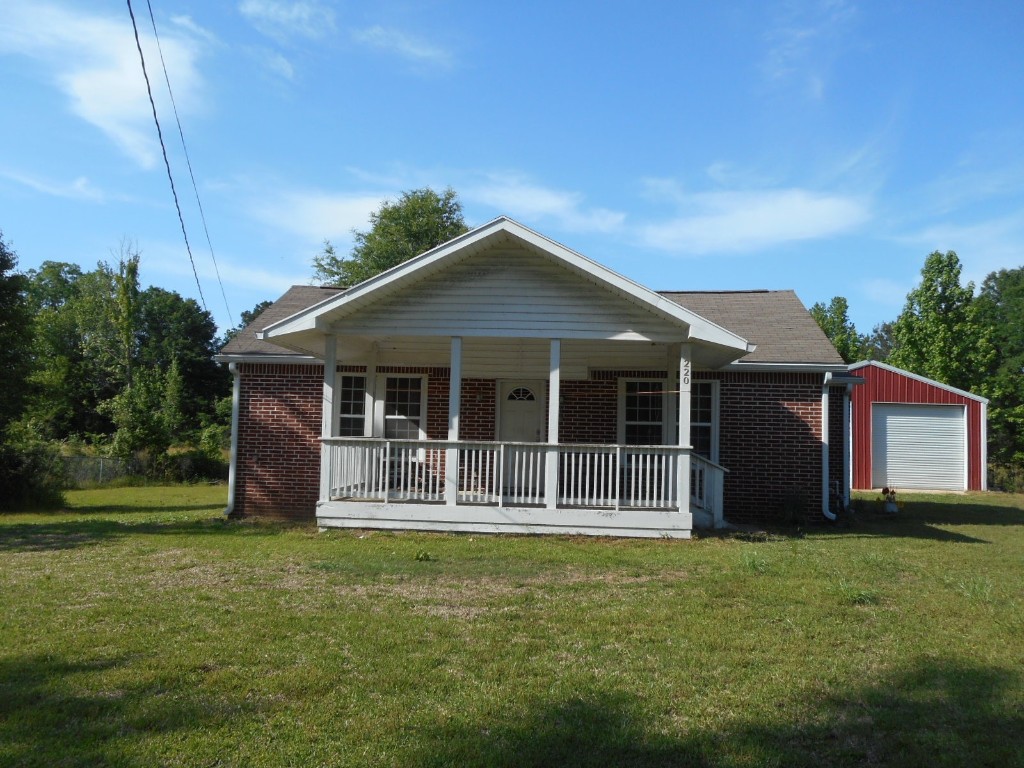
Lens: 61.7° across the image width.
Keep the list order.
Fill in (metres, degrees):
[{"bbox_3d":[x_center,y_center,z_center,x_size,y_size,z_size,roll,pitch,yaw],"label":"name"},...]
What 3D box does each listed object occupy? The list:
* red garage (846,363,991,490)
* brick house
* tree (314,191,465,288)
[{"bbox_3d":[12.255,1.621,32.404,7.500,4.240,8.000,1,-4,5],"label":"red garage"},{"bbox_3d":[0.876,0.188,18.121,12.420,4.940,10.800,1,-4,5],"label":"brick house"},{"bbox_3d":[-5.465,-2.533,37.884,7.421,12.407,7.421,1,-4,5],"label":"tree"}]

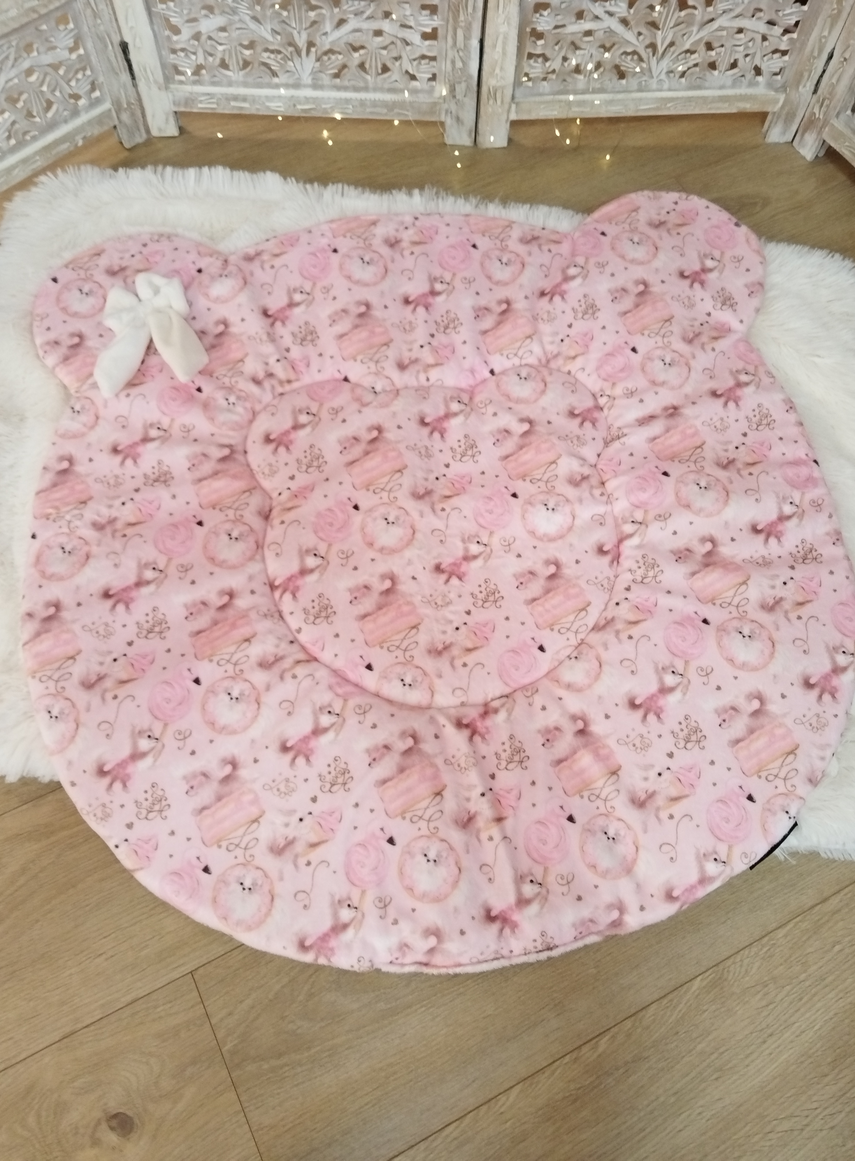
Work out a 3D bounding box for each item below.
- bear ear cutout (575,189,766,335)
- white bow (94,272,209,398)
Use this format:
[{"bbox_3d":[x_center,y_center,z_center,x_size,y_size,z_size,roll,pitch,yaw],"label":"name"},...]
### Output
[{"bbox_3d":[0.284,-0.364,0.998,0.212,0.030,0.222,-6,66,-4],"label":"bear ear cutout"},{"bbox_3d":[-0.291,-0.261,0.916,0.116,0.035,0.159,-8,66,-5],"label":"white bow"}]

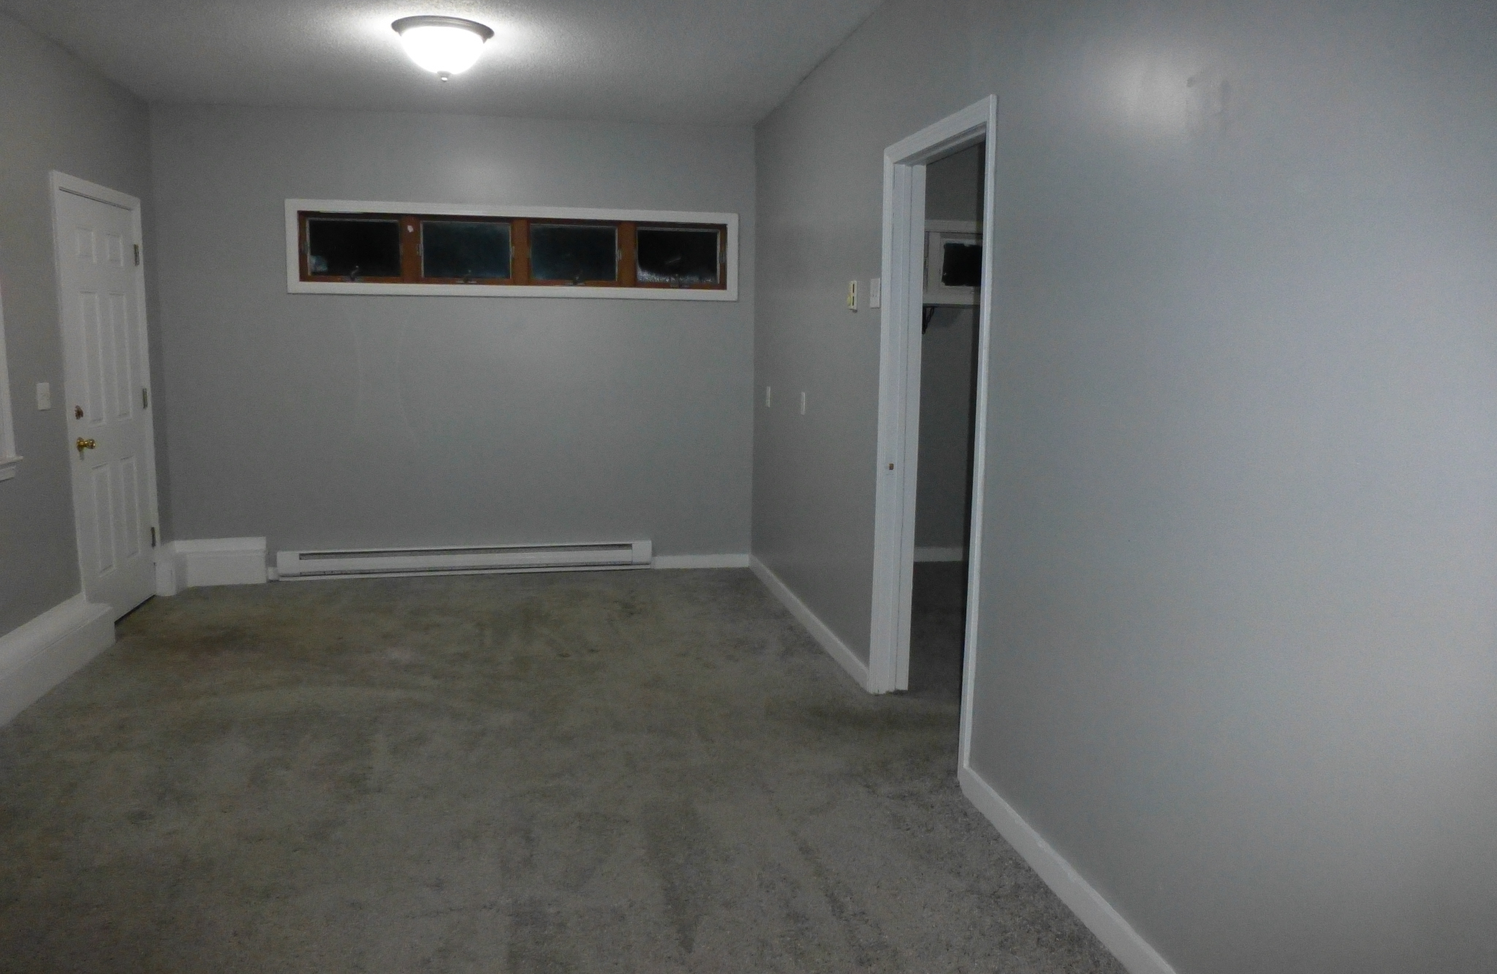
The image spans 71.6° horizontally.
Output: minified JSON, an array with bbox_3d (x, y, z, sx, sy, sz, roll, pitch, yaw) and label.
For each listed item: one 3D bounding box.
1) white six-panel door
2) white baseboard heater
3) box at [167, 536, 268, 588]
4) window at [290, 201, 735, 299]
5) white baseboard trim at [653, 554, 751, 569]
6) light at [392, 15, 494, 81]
[{"bbox_3d":[-3.118,-0.390,5.036,0.110,2.075,1.030,-1,8,-12],"label":"white six-panel door"},{"bbox_3d":[-1.631,0.427,6.125,2.118,0.174,0.075,-1,8,-12],"label":"white baseboard heater"},{"bbox_3d":[-2.963,0.425,5.829,0.470,0.260,0.110,-1,8,-12],"label":"box"},{"bbox_3d":[-1.305,-1.352,6.000,2.519,0.510,0.100,-1,8,-12],"label":"window"},{"bbox_3d":[-0.294,0.471,6.439,0.617,0.082,0.020,-1,8,-12],"label":"white baseboard trim"},{"bbox_3d":[-1.234,-1.747,4.206,0.400,0.200,0.400,-1,8,-12],"label":"light"}]

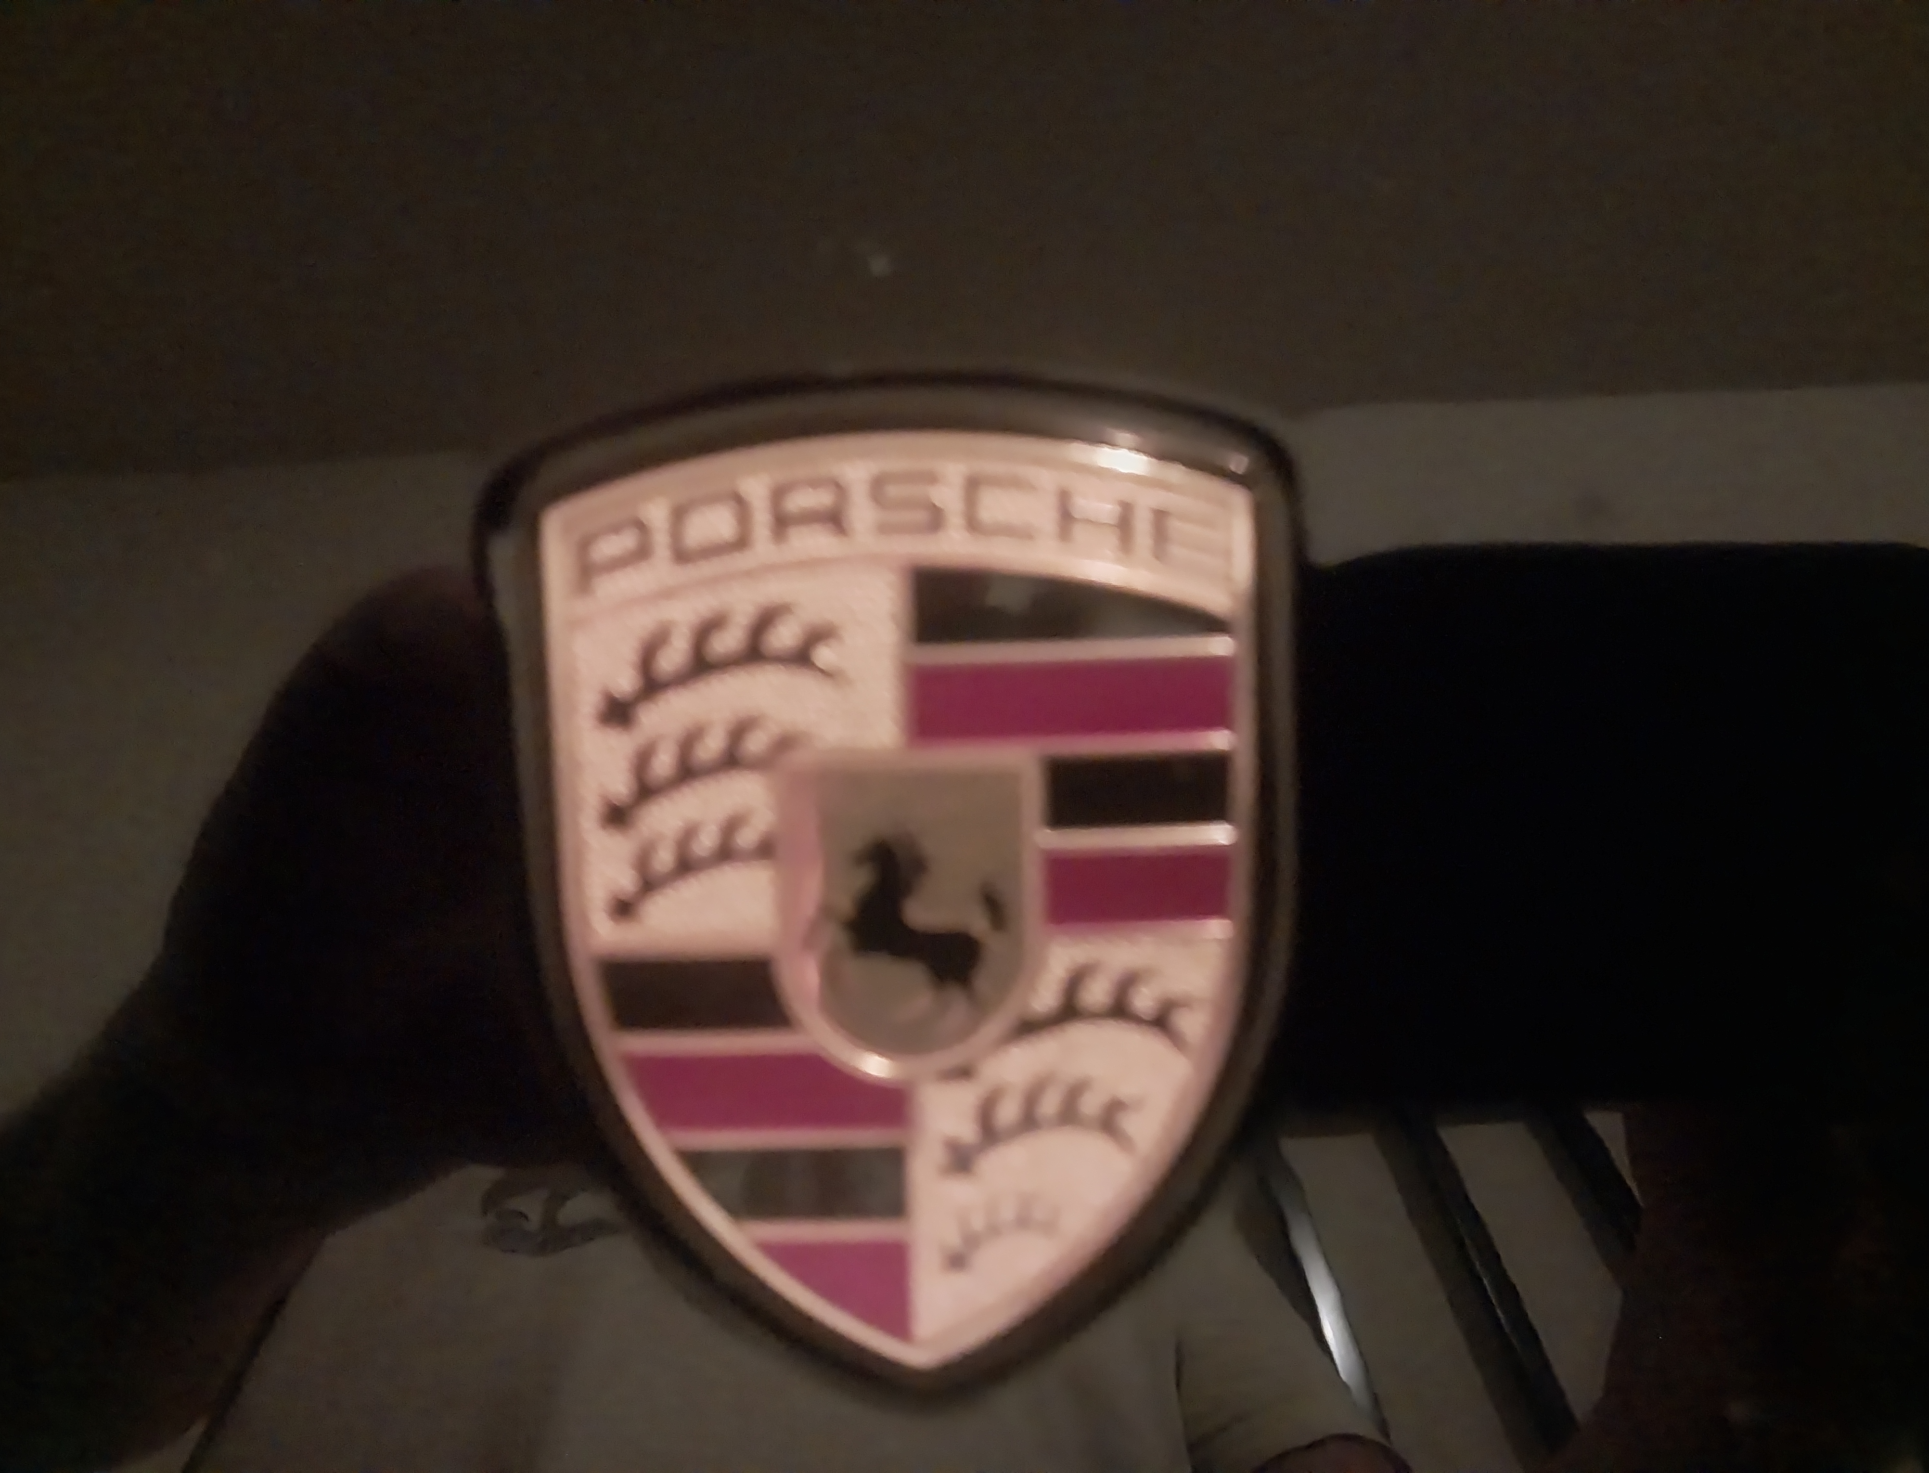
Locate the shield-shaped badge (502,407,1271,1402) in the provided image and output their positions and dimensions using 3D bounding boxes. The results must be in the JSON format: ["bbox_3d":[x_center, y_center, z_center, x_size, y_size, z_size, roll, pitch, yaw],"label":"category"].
[{"bbox_3d":[-0.004,0.010,0.097,0.053,0.066,0.007,-1,5,-4],"label":"shield-shaped badge"}]

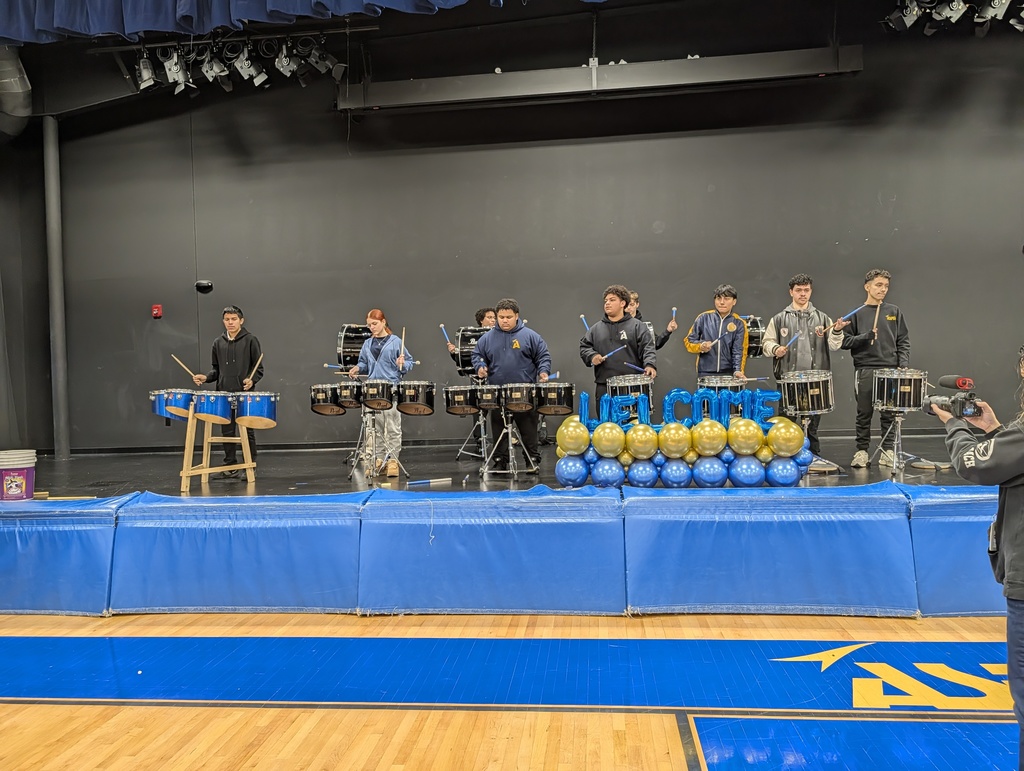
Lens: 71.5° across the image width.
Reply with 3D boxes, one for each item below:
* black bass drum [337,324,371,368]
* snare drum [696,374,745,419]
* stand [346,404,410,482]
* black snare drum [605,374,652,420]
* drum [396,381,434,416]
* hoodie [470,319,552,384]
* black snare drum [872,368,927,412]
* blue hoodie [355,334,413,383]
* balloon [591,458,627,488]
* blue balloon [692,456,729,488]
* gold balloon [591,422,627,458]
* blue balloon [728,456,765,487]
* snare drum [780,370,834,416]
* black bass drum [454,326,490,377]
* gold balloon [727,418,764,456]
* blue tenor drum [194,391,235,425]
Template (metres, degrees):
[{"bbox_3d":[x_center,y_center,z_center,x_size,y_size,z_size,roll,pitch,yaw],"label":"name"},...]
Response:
[{"bbox_3d":[-1.620,-0.378,7.750,0.400,0.580,0.580,-2,0,0],"label":"black bass drum"},{"bbox_3d":[1.787,0.102,6.050,0.410,0.335,0.410,-2,0,6],"label":"snare drum"},{"bbox_3d":[-1.205,0.509,6.300,0.550,0.690,0.470,-2,0,6],"label":"stand"},{"bbox_3d":[1.051,0.102,6.280,0.395,0.325,0.395,-3,9,6],"label":"black snare drum"},{"bbox_3d":[-0.856,0.117,6.370,0.360,0.310,0.360,2,0,6],"label":"drum"},{"bbox_3d":[-0.014,-0.301,6.680,0.750,0.660,0.420,-2,1,5],"label":"hoodie"},{"bbox_3d":[3.240,0.046,5.930,0.400,0.320,0.400,0,5,6],"label":"black snare drum"},{"bbox_3d":[-1.194,-0.231,6.580,0.520,0.500,0.360,-2,0,9],"label":"blue hoodie"},{"bbox_3d":[0.738,0.666,5.440,0.255,0.255,0.255,-2,1,7],"label":"balloon"},{"bbox_3d":[1.482,0.648,5.310,0.255,0.255,0.255,-2,1,7],"label":"blue balloon"},{"bbox_3d":[0.729,0.413,5.340,0.250,0.262,0.260,-2,0,6],"label":"gold balloon"},{"bbox_3d":[1.732,0.638,5.230,0.255,0.255,0.255,-2,1,7],"label":"blue balloon"},{"bbox_3d":[2.484,0.061,5.980,0.400,0.320,0.400,-4,5,12],"label":"snare drum"},{"bbox_3d":[-0.370,-0.349,7.300,0.420,0.490,0.490,-2,0,7],"label":"black bass drum"},{"bbox_3d":[1.725,0.391,5.240,0.255,0.265,0.255,-2,1,7],"label":"gold balloon"},{"bbox_3d":[-2.569,0.189,6.120,0.335,0.290,0.335,-2,0,7],"label":"blue tenor drum"}]

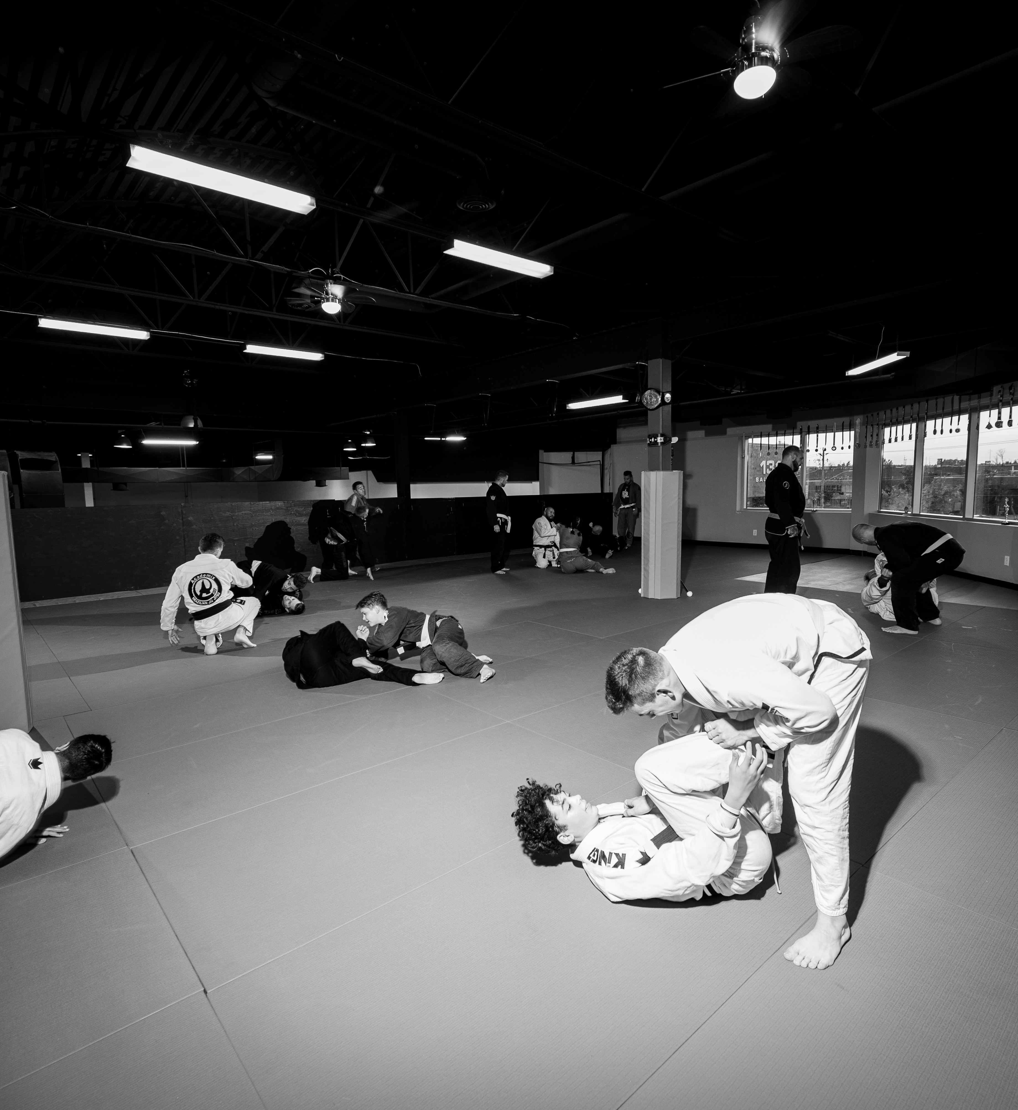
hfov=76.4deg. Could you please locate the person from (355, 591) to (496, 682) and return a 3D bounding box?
[{"bbox_3d":[-0.685,0.589,5.048,1.120,0.590,0.550,1,6,16],"label":"person"}]

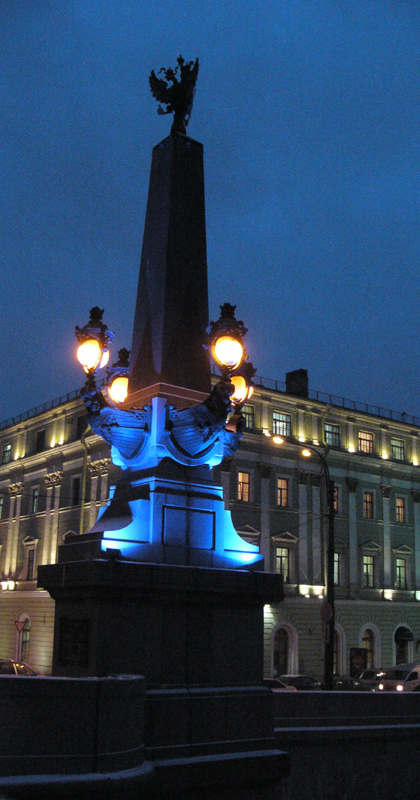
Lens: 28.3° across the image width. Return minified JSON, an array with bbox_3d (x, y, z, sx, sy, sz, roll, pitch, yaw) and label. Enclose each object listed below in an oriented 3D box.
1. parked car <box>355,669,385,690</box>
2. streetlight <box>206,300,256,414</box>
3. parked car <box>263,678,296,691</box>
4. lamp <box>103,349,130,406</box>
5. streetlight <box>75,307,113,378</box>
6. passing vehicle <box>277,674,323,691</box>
[{"bbox_3d":[10.939,18.621,54.694,4.550,1.740,1.820,13,-19,-36],"label":"parked car"},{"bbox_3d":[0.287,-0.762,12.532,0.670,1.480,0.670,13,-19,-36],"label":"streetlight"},{"bbox_3d":[2.793,16.374,46.484,4.350,1.420,1.700,13,-19,-36],"label":"parked car"},{"bbox_3d":[-1.523,-0.367,14.847,0.610,1.120,0.610,1,-15,0],"label":"lamp"},{"bbox_3d":[-1.787,-0.906,12.839,0.610,1.140,0.610,1,-15,0],"label":"streetlight"},{"bbox_3d":[4.850,17.324,49.905,4.250,1.460,1.720,13,-19,-36],"label":"passing vehicle"}]

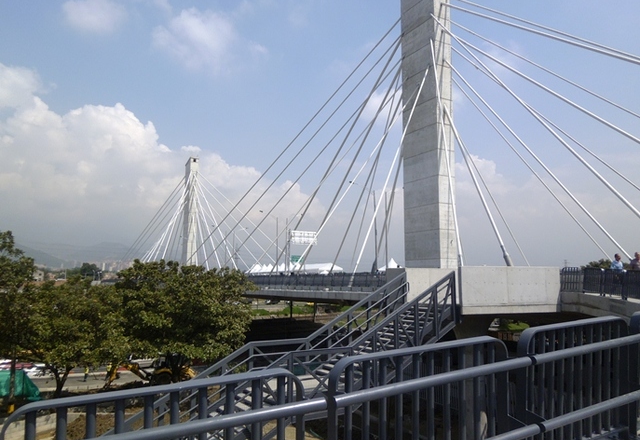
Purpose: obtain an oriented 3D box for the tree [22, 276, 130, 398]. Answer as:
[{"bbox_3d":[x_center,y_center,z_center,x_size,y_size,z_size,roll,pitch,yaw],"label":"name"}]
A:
[{"bbox_3d":[-19.918,9.614,39.000,8.500,9.800,8.800,2,-6,-18],"label":"tree"}]

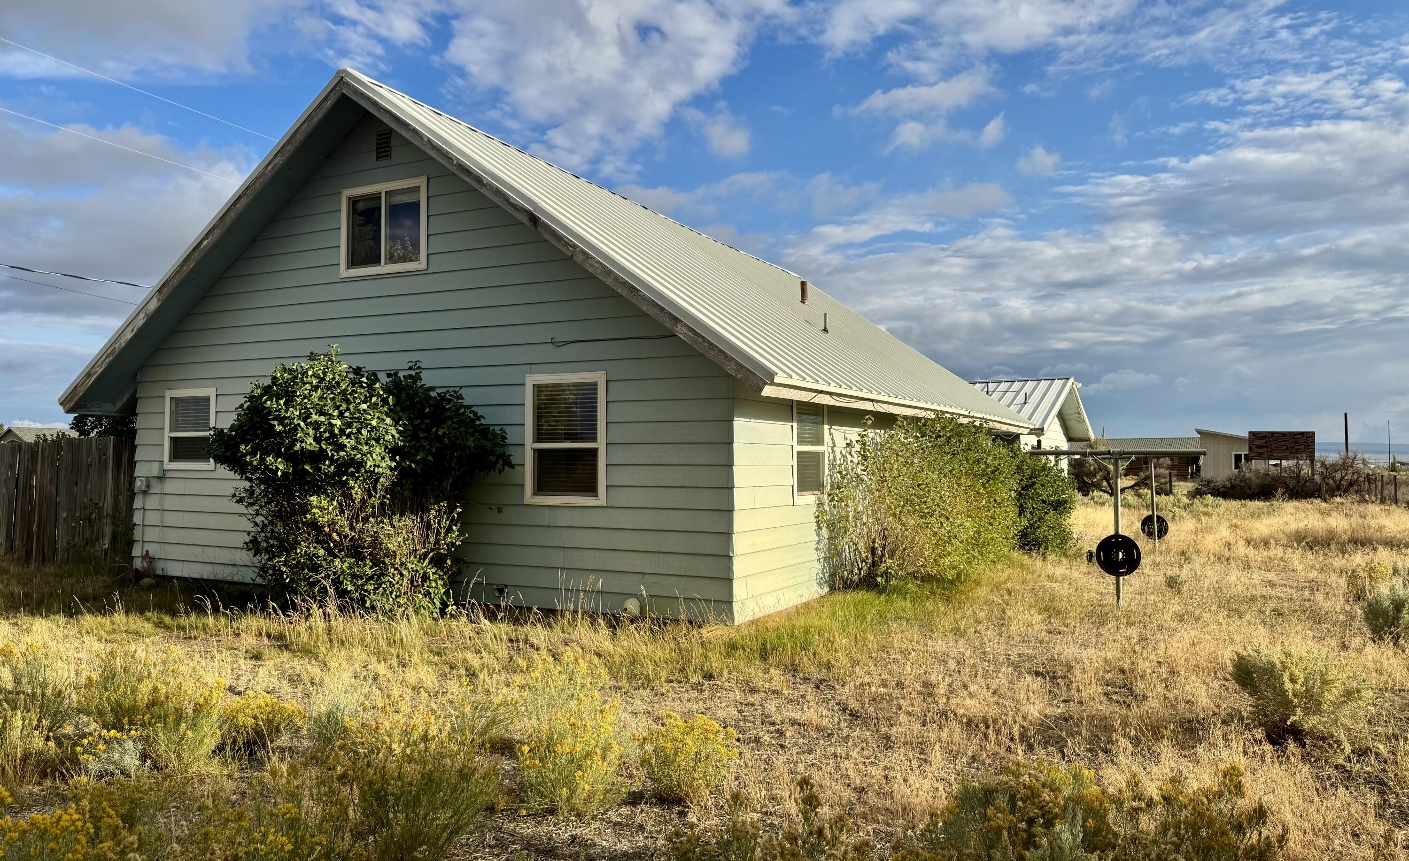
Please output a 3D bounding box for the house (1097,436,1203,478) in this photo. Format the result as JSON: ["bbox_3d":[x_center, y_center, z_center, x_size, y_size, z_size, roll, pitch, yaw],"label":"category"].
[{"bbox_3d":[40.903,2.524,92.059,12.500,3.900,8.500,-1,-2,28],"label":"house"}]

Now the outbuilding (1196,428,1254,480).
[{"bbox_3d":[44.385,2.065,83.065,5.000,4.300,6.500,-1,-2,28],"label":"outbuilding"}]

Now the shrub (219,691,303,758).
[{"bbox_3d":[-2.278,1.474,5.029,0.420,0.340,0.400,1,-2,-24],"label":"shrub"}]

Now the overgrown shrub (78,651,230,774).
[{"bbox_3d":[-2.690,1.335,4.791,0.700,0.600,0.620,1,-2,-29],"label":"overgrown shrub"}]

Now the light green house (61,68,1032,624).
[{"bbox_3d":[-0.768,-0.764,15.695,9.723,5.541,12.866,-1,-2,28],"label":"light green house"}]

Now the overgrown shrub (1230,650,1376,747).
[{"bbox_3d":[3.329,1.431,5.461,0.760,0.500,0.720,-1,-2,31],"label":"overgrown shrub"}]

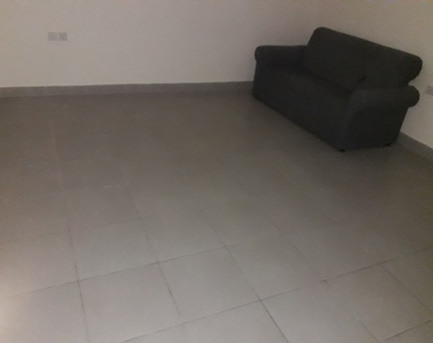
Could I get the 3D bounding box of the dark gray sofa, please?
[{"bbox_3d":[1.165,-0.969,3.769,0.746,0.875,1.670,-8,32,-24],"label":"dark gray sofa"}]

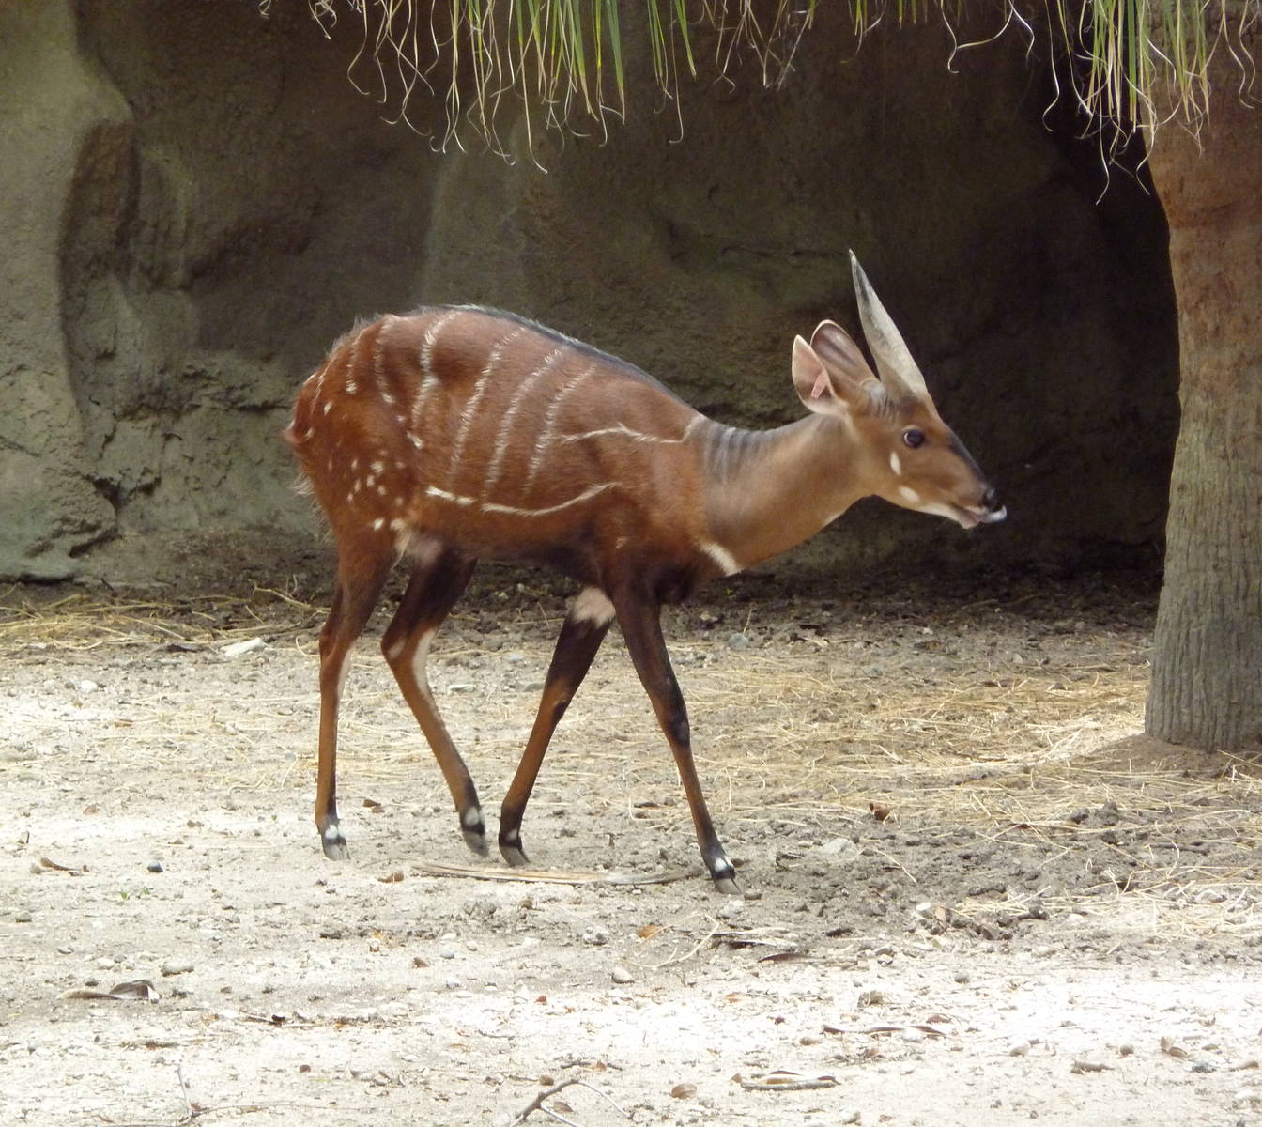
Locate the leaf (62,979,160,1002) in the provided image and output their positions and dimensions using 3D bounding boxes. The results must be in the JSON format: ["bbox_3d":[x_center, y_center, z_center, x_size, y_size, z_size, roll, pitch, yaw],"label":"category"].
[{"bbox_3d":[-0.696,0.572,12.193,0.130,0.026,0.050,0,7,0],"label":"leaf"}]

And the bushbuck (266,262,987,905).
[{"bbox_3d":[0.019,-0.009,13.200,1.070,0.915,0.260,3,8,20],"label":"bushbuck"}]

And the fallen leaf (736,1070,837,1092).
[{"bbox_3d":[0.199,0.657,11.558,0.128,0.022,0.050,0,7,0],"label":"fallen leaf"}]

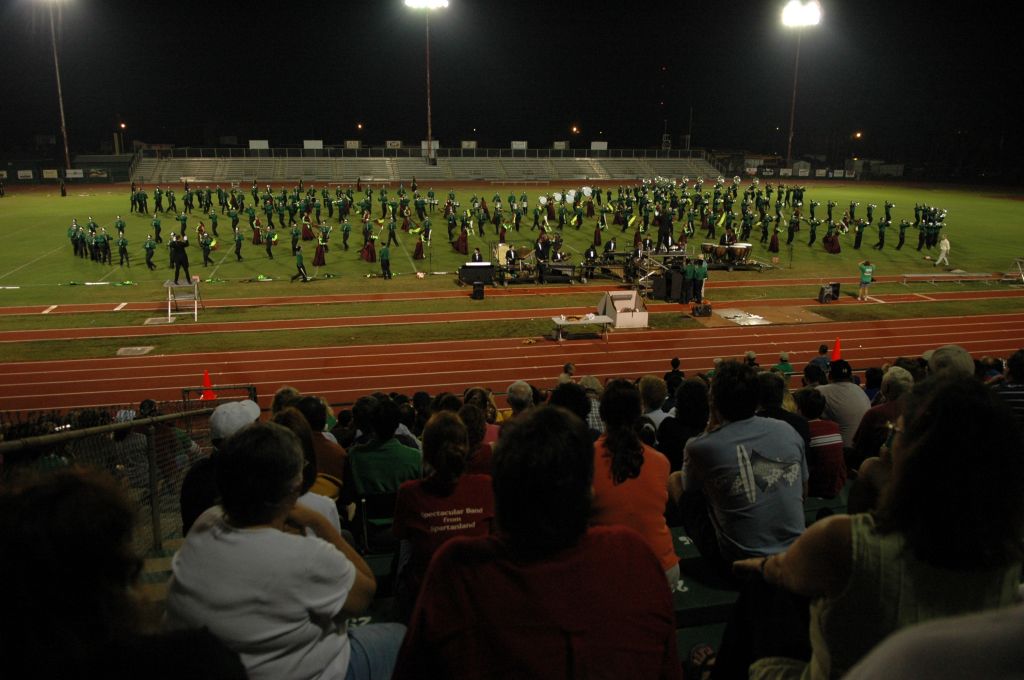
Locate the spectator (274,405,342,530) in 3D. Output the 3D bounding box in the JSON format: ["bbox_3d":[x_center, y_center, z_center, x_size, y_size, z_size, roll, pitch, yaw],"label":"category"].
[{"bbox_3d":[-0.953,0.807,3.346,0.460,1.200,0.720,-2,17,-8],"label":"spectator"}]

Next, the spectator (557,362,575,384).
[{"bbox_3d":[1.031,1.170,13.145,0.450,1.600,0.360,16,23,41],"label":"spectator"}]

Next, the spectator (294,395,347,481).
[{"bbox_3d":[-1.353,0.902,5.044,0.500,1.200,0.720,-3,17,-11],"label":"spectator"}]

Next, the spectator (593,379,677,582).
[{"bbox_3d":[0.453,0.722,3.356,0.480,1.220,0.750,-2,17,-9],"label":"spectator"}]

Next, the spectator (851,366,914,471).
[{"bbox_3d":[2.066,0.683,4.246,0.520,1.220,0.750,-3,17,-12],"label":"spectator"}]

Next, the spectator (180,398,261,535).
[{"bbox_3d":[-1.322,0.821,3.650,0.500,1.220,0.750,0,17,-3],"label":"spectator"}]

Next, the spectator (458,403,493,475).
[{"bbox_3d":[-0.327,0.950,5.064,0.460,1.220,0.760,-3,17,-11],"label":"spectator"}]

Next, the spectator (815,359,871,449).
[{"bbox_3d":[2.608,0.702,6.052,0.550,1.250,0.760,-2,17,-10],"label":"spectator"}]

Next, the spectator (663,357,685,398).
[{"bbox_3d":[3.030,1.069,13.550,0.450,1.600,0.340,-3,17,-11],"label":"spectator"}]

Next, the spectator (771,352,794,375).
[{"bbox_3d":[5.422,1.039,14.441,0.480,1.650,0.380,-3,17,-11],"label":"spectator"}]

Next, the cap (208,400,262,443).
[{"bbox_3d":[-1.299,0.376,3.360,0.180,0.150,0.260,3,17,8],"label":"cap"}]

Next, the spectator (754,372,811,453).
[{"bbox_3d":[1.483,0.737,4.571,0.520,1.270,0.800,-3,17,-11],"label":"spectator"}]

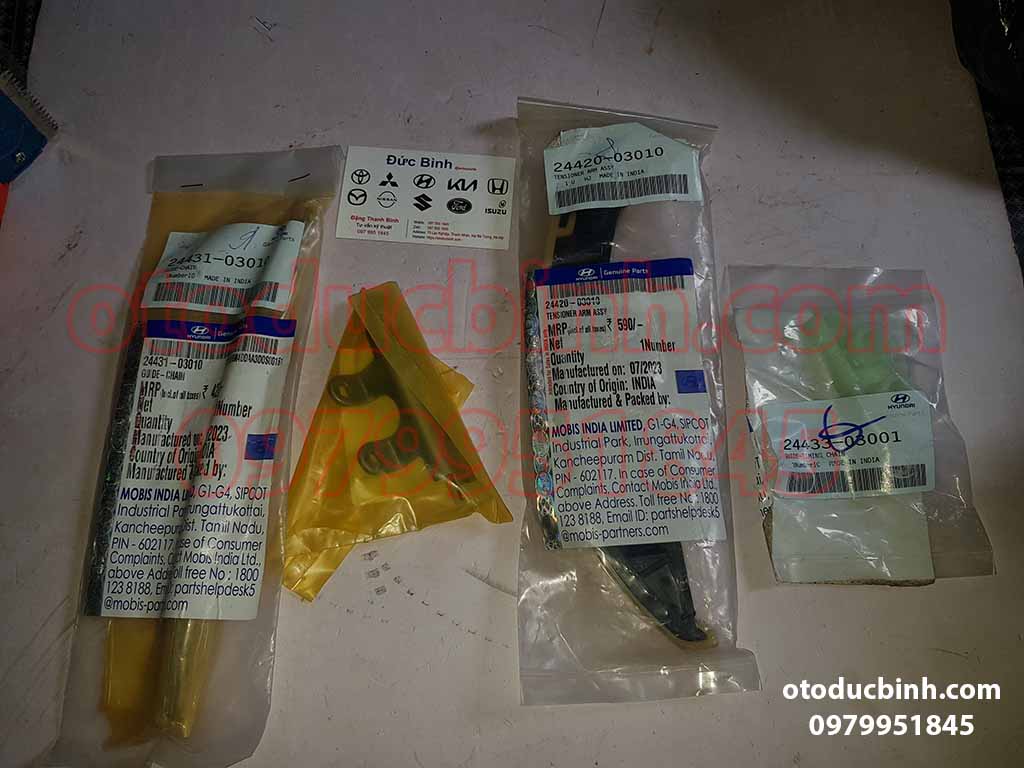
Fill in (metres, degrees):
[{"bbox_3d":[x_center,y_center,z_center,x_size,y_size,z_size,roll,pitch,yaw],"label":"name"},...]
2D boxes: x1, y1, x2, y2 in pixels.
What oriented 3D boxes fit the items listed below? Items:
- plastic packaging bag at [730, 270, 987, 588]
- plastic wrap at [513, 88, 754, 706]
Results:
[{"bbox_3d":[0.167,0.012,0.369,0.105,0.023,0.160,-3,75,-2],"label":"plastic packaging bag"},{"bbox_3d":[0.058,-0.009,0.373,0.108,0.023,0.307,0,75,-1],"label":"plastic wrap"}]

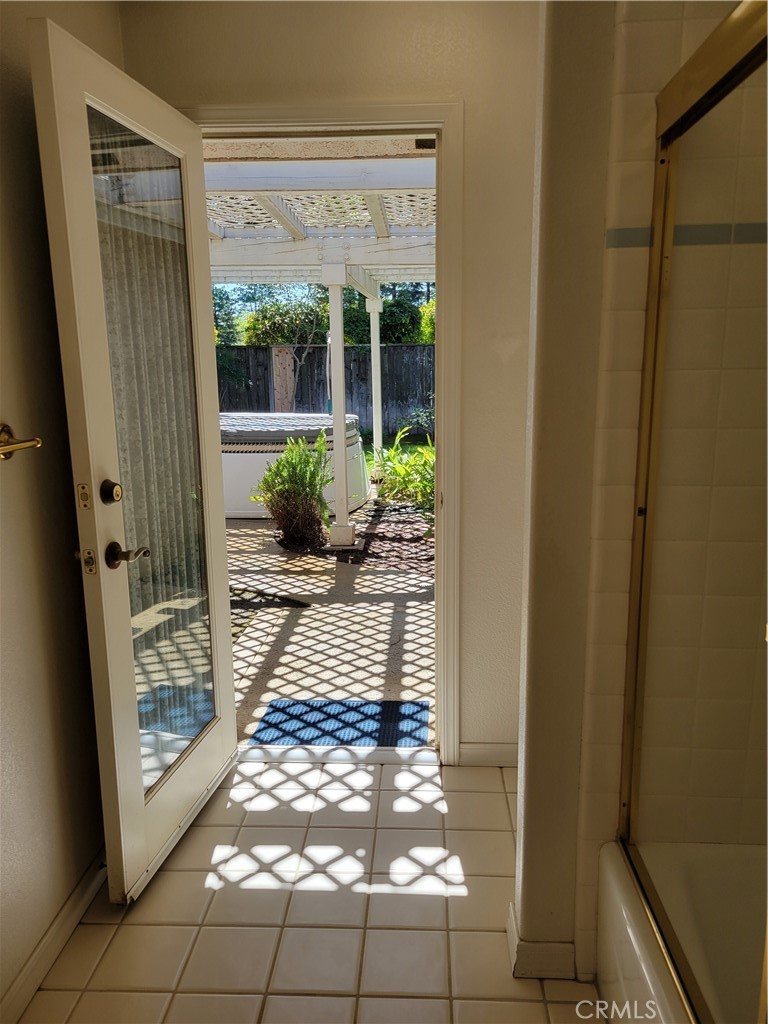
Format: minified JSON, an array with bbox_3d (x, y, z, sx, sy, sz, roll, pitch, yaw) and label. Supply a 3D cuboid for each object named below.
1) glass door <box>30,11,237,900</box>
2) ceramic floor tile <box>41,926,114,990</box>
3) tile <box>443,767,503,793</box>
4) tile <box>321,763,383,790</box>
[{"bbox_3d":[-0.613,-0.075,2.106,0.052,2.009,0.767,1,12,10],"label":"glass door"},{"bbox_3d":[-0.710,1.045,1.810,0.103,0.010,0.199,0,11,3],"label":"ceramic floor tile"},{"bbox_3d":[0.293,0.882,2.527,0.198,0.010,0.155,0,12,3],"label":"tile"},{"bbox_3d":[-0.112,0.895,2.581,0.197,0.010,0.151,-1,12,3],"label":"tile"}]

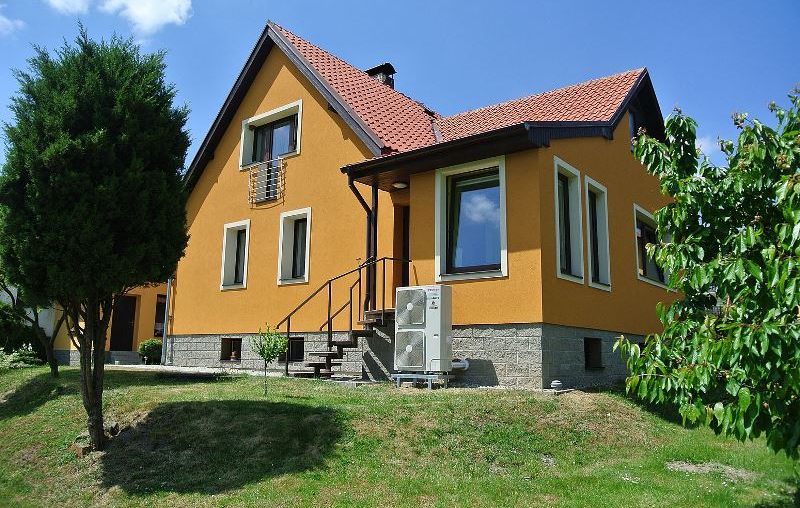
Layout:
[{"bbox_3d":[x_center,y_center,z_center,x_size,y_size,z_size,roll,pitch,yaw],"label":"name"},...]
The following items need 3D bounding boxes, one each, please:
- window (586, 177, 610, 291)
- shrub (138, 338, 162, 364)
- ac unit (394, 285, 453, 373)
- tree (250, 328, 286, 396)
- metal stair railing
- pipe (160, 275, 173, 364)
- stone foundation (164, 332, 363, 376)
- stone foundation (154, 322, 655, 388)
[{"bbox_3d":[3.674,-0.354,11.282,0.200,2.060,1.090,-7,-13,38],"label":"window"},{"bbox_3d":[-7.295,2.839,17.500,0.750,0.746,0.750,-7,-13,38],"label":"shrub"},{"bbox_3d":[0.387,1.227,9.854,0.915,1.355,0.330,-7,-13,38],"label":"ac unit"},{"bbox_3d":[-2.139,1.727,9.700,0.580,1.066,0.580,1,-10,0],"label":"tree"},{"bbox_3d":[-1.067,1.185,11.336,2.750,2.200,0.850,-7,-13,38],"label":"metal stair railing"},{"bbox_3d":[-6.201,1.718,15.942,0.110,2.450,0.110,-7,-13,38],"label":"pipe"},{"bbox_3d":[-3.305,2.296,13.879,7.050,0.870,0.400,-7,-13,38],"label":"stone foundation"},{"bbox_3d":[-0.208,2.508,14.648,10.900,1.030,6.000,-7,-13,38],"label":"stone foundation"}]

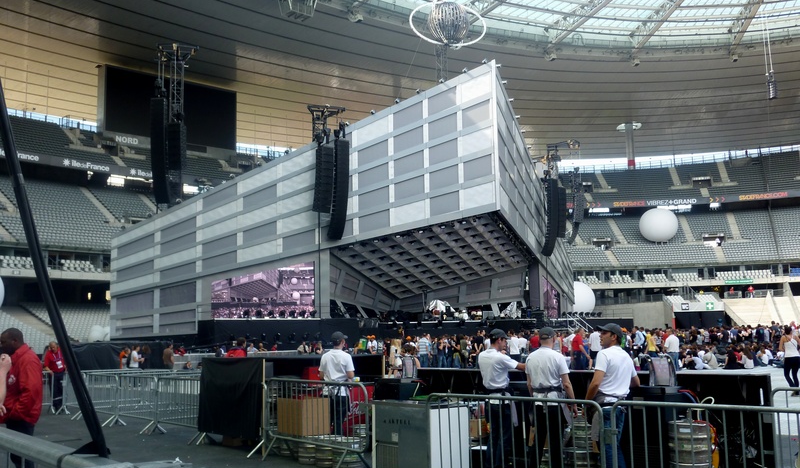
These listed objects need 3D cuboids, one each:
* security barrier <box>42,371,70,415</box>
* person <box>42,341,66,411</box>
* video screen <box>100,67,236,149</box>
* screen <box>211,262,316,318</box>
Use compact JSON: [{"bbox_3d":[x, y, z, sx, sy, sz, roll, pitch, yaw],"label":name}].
[{"bbox_3d":[-8.924,3.780,18.164,2.000,1.100,0.500,1,-8,-18],"label":"security barrier"},{"bbox_3d":[-8.613,3.587,19.187,0.550,1.730,0.420,3,-9,-30],"label":"person"},{"bbox_3d":[-34.421,-18.490,115.332,20.570,9.520,2.000,5,-10,-40],"label":"video screen"},{"bbox_3d":[-10.146,4.224,57.134,7.690,4.260,0.300,0,-8,-15],"label":"screen"}]

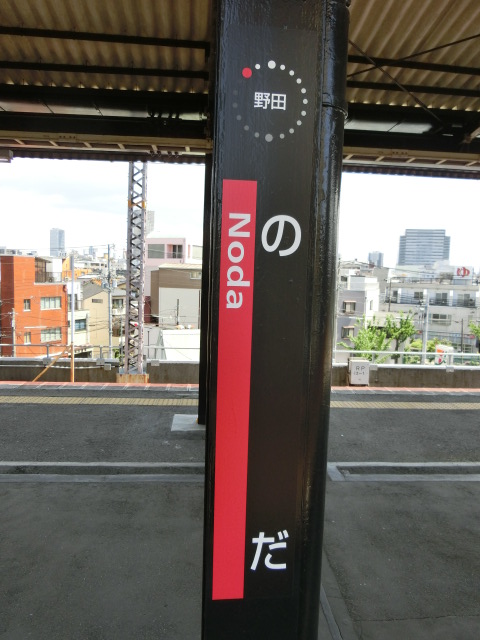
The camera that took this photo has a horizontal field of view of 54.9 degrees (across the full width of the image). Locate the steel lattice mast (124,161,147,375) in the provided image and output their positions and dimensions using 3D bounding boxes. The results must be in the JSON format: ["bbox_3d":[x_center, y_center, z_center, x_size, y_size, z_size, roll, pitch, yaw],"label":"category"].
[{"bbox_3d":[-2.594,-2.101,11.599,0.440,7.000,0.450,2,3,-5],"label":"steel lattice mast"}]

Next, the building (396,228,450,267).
[{"bbox_3d":[212.359,-60.682,542.596,54.000,90.300,27.000,2,3,7],"label":"building"}]

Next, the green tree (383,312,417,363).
[{"bbox_3d":[13.341,3.019,39.210,2.700,7.320,2.600,3,3,15],"label":"green tree"}]

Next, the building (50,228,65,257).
[{"bbox_3d":[-456.527,-148.821,1154.399,25.000,153.040,25.000,2,3,11],"label":"building"}]

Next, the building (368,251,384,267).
[{"bbox_3d":[251.853,-88.902,859.923,19.000,74.630,17.000,6,6,41],"label":"building"}]

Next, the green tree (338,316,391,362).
[{"bbox_3d":[9.315,3.254,35.203,3.700,7.050,3.600,2,3,10],"label":"green tree"}]

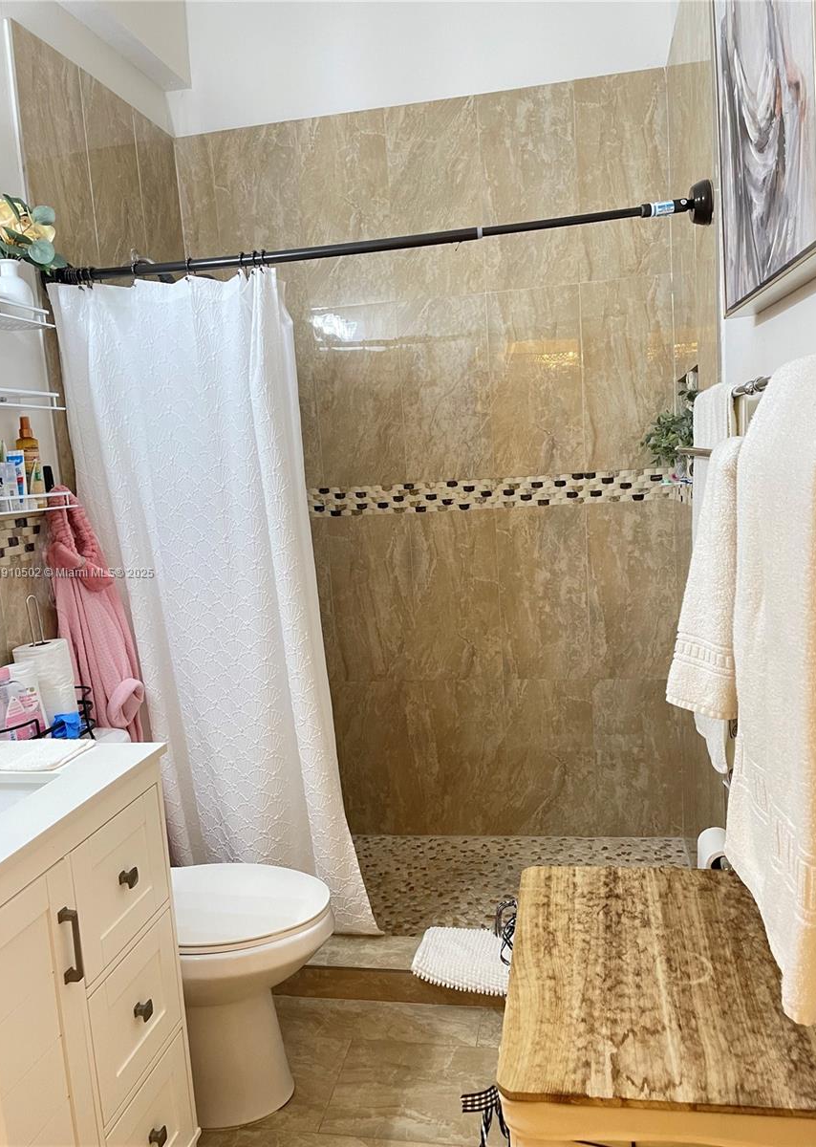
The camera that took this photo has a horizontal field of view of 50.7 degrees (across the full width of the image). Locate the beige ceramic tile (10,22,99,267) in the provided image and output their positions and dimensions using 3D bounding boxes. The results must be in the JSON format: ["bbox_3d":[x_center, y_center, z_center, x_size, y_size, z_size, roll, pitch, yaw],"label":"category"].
[{"bbox_3d":[-0.920,-1.069,2.272,0.010,0.608,0.303,-2,8,11],"label":"beige ceramic tile"}]

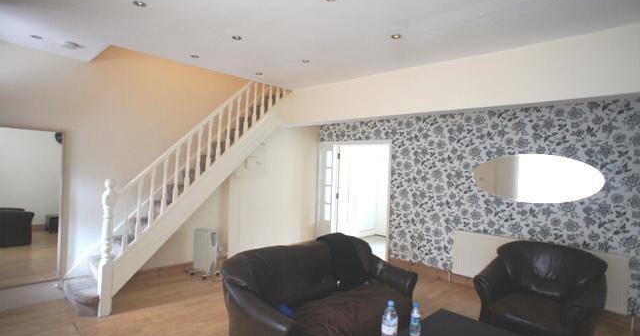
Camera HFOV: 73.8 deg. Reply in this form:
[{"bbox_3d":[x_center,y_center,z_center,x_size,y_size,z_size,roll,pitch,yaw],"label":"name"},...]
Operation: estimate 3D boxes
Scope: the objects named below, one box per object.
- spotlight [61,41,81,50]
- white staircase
[{"bbox_3d":[-2.376,-1.168,4.061,0.140,0.040,0.140,2,0,39],"label":"spotlight"},{"bbox_3d":[-1.672,0.148,5.314,1.010,2.600,2.670,2,0,39],"label":"white staircase"}]

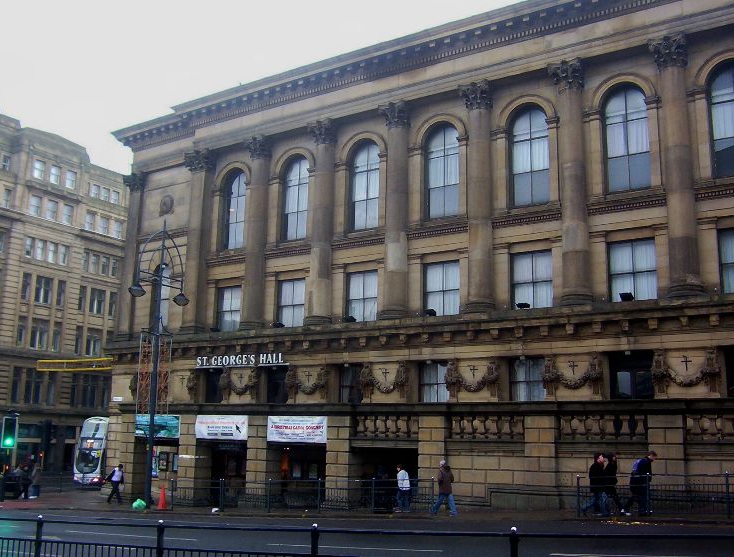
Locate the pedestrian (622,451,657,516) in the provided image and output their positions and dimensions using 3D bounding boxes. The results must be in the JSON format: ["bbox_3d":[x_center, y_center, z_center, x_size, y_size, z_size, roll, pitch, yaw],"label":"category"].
[{"bbox_3d":[7.586,5.712,21.467,0.850,1.730,0.550,-6,-14,31],"label":"pedestrian"}]

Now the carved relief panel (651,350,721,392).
[{"bbox_3d":[10.715,3.158,25.792,2.200,1.550,0.400,-6,-14,31],"label":"carved relief panel"}]

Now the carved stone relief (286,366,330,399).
[{"bbox_3d":[-2.569,4.561,33.767,2.150,1.500,0.380,-6,-14,31],"label":"carved stone relief"}]

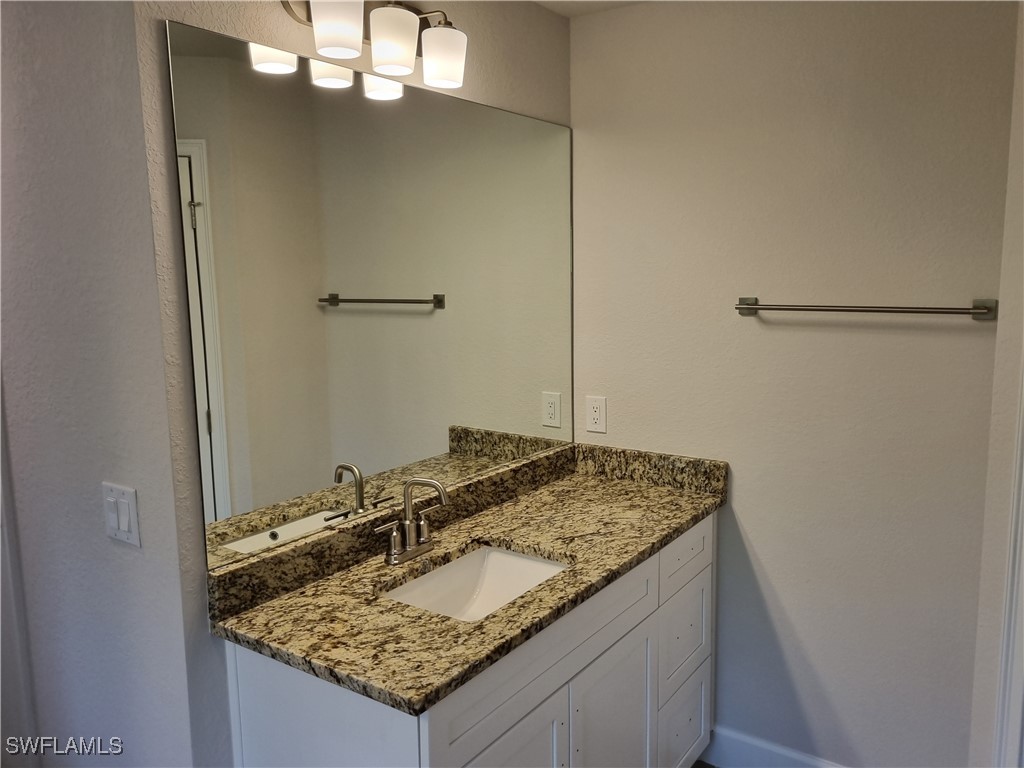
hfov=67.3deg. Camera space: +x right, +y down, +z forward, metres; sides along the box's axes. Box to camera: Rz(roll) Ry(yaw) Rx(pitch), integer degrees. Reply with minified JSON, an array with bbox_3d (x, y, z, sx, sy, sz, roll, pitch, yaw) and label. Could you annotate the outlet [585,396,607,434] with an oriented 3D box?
[{"bbox_3d":[0.290,0.107,2.643,0.078,0.124,0.008,5,9,35],"label":"outlet"}]

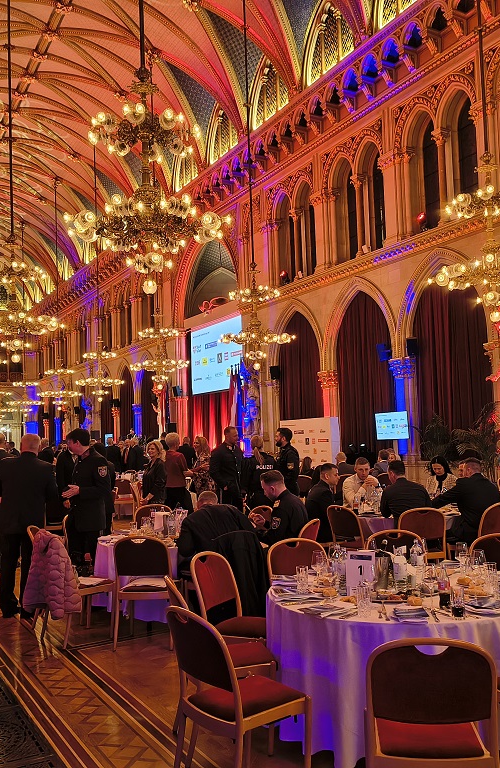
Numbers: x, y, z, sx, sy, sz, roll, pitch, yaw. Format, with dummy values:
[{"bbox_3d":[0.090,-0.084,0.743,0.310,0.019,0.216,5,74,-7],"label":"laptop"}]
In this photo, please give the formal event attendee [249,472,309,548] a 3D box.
[{"bbox_3d":[0.099,1.398,6.017,0.820,1.310,0.540,-2,-4,-2],"label":"formal event attendee"}]

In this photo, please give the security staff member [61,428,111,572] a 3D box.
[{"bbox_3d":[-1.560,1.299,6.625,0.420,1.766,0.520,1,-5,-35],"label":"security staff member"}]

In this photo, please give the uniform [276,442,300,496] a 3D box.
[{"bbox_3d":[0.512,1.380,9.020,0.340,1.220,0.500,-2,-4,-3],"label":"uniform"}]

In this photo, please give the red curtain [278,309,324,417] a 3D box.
[{"bbox_3d":[1.700,0.413,23.347,0.250,5.651,2.650,0,-5,-29],"label":"red curtain"}]

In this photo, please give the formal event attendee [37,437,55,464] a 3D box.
[{"bbox_3d":[-3.602,1.806,12.404,0.360,1.705,0.520,-3,-4,11],"label":"formal event attendee"}]

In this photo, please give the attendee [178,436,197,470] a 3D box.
[{"bbox_3d":[-1.312,1.937,14.960,0.500,1.680,0.340,-2,-4,3],"label":"attendee"}]

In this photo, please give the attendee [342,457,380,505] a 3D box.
[{"bbox_3d":[1.319,1.519,8.206,0.550,1.320,0.750,-1,-4,-6],"label":"attendee"}]

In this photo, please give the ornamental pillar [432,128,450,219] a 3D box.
[{"bbox_3d":[5.671,-6.209,20.971,0.420,2.720,0.420,1,-5,-30],"label":"ornamental pillar"}]

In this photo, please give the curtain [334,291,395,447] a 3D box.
[{"bbox_3d":[3.965,-0.213,24.729,0.300,5.950,3.100,0,-5,-30],"label":"curtain"}]

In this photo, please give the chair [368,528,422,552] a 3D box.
[{"bbox_3d":[1.108,1.507,5.018,0.490,0.880,0.570,-1,-4,-8],"label":"chair"}]

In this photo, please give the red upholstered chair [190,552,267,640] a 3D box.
[{"bbox_3d":[-0.008,1.534,4.443,0.560,0.885,0.460,-4,-5,27],"label":"red upholstered chair"}]

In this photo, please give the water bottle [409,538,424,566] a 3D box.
[{"bbox_3d":[1.019,1.081,4.361,0.086,0.260,0.086,-2,-4,0],"label":"water bottle"}]

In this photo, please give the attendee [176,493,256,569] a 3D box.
[{"bbox_3d":[-0.263,1.487,5.760,0.580,1.180,0.850,1,-5,-34],"label":"attendee"}]

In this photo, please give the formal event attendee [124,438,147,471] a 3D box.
[{"bbox_3d":[-3.210,2.419,20.084,0.540,1.780,0.380,0,-5,-30],"label":"formal event attendee"}]

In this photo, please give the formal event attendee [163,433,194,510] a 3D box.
[{"bbox_3d":[-0.972,1.515,9.716,0.500,1.700,0.420,-5,-6,40],"label":"formal event attendee"}]

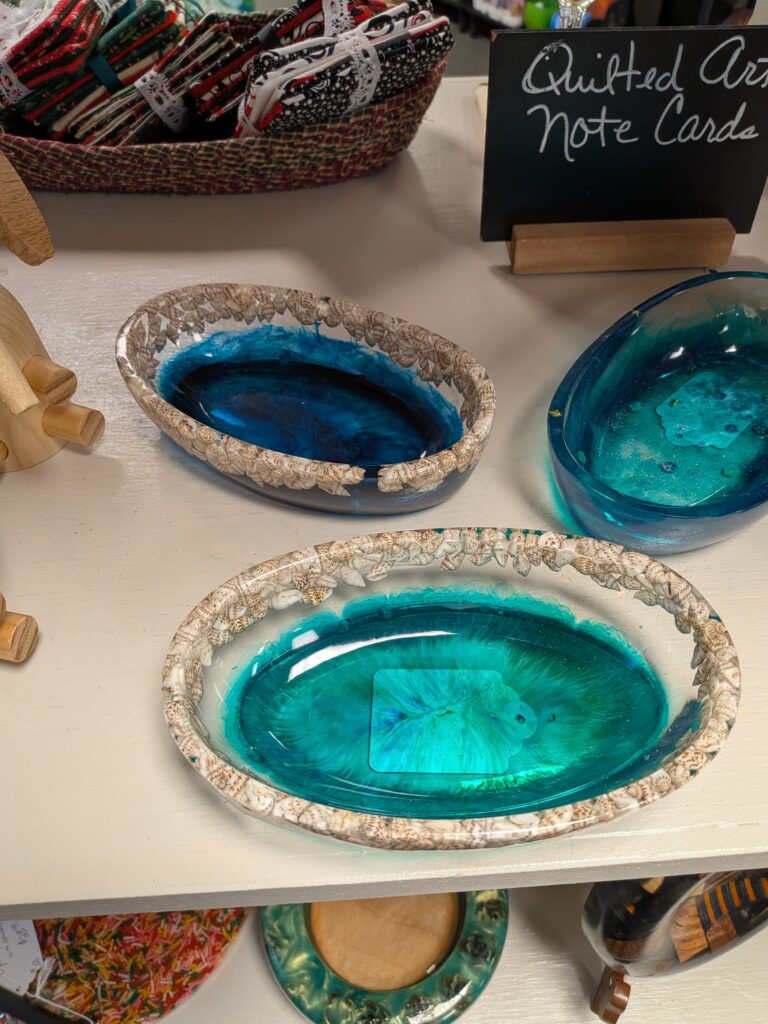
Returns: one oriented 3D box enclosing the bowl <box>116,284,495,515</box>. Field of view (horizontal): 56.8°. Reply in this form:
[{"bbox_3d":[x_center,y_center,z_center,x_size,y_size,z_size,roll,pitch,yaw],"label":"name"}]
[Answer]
[{"bbox_3d":[-0.052,-0.071,0.453,0.250,0.053,0.150,21,54,16],"label":"bowl"}]

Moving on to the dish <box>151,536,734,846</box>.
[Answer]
[{"bbox_3d":[0.031,0.082,0.329,0.250,0.053,0.150,-3,51,-3],"label":"dish"}]

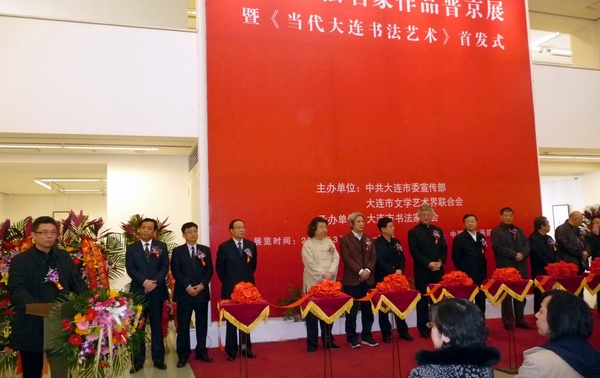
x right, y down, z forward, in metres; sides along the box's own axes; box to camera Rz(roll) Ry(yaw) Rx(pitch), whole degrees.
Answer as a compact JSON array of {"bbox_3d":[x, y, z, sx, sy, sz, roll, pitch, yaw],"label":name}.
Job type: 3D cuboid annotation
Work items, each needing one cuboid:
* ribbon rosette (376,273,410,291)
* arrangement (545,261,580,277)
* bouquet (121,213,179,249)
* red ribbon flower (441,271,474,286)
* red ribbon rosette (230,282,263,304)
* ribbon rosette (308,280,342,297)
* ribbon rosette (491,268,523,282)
[{"bbox_3d":[0.894,0.902,4.678,0.320,0.168,0.300,-2,-5,0],"label":"ribbon rosette"},{"bbox_3d":[2.882,0.889,5.351,0.333,0.182,0.310,0,-6,-18],"label":"arrangement"},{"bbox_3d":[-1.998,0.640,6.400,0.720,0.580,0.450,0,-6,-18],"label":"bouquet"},{"bbox_3d":[1.596,0.913,4.941,0.308,0.147,0.290,0,-6,-18],"label":"red ribbon flower"},{"bbox_3d":[-0.468,0.907,4.247,0.265,0.172,0.260,0,-6,-18],"label":"red ribbon rosette"},{"bbox_3d":[0.242,0.915,4.481,0.288,0.150,0.270,0,-6,-18],"label":"ribbon rosette"},{"bbox_3d":[2.184,0.911,5.138,0.290,0.147,0.280,0,-6,-18],"label":"ribbon rosette"}]

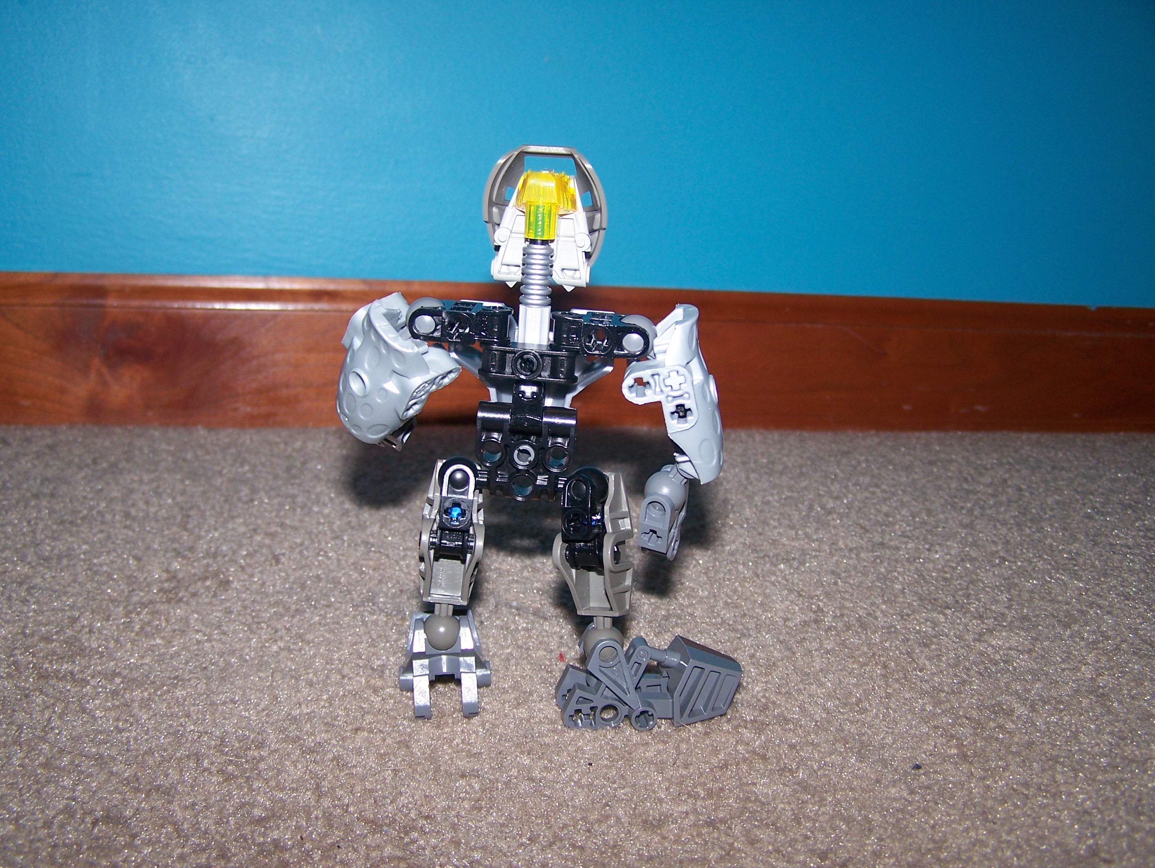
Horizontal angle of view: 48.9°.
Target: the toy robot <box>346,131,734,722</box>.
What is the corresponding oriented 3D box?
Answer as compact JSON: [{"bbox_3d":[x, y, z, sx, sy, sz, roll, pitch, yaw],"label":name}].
[{"bbox_3d":[-0.007,-0.001,0.319,0.101,0.143,0.063,3,11,2],"label":"toy robot"}]

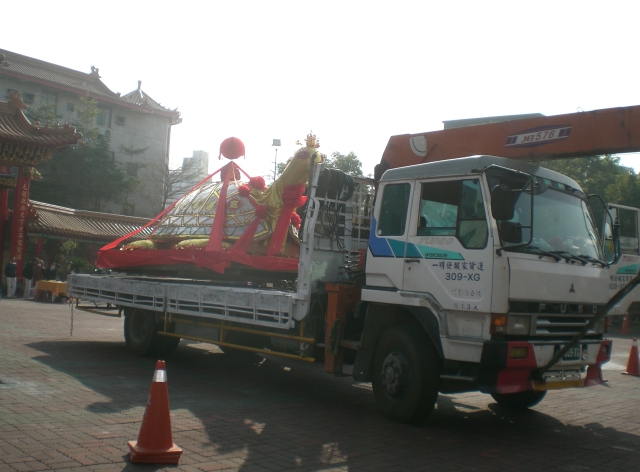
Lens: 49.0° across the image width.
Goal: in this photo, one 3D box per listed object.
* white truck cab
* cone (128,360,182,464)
[{"bbox_3d":[1.941,0.656,7.914,2.180,2.800,2.030,6,-4,-42],"label":"white truck cab"},{"bbox_3d":[-1.237,1.366,5.544,0.370,0.755,0.370,3,-3,-3],"label":"cone"}]

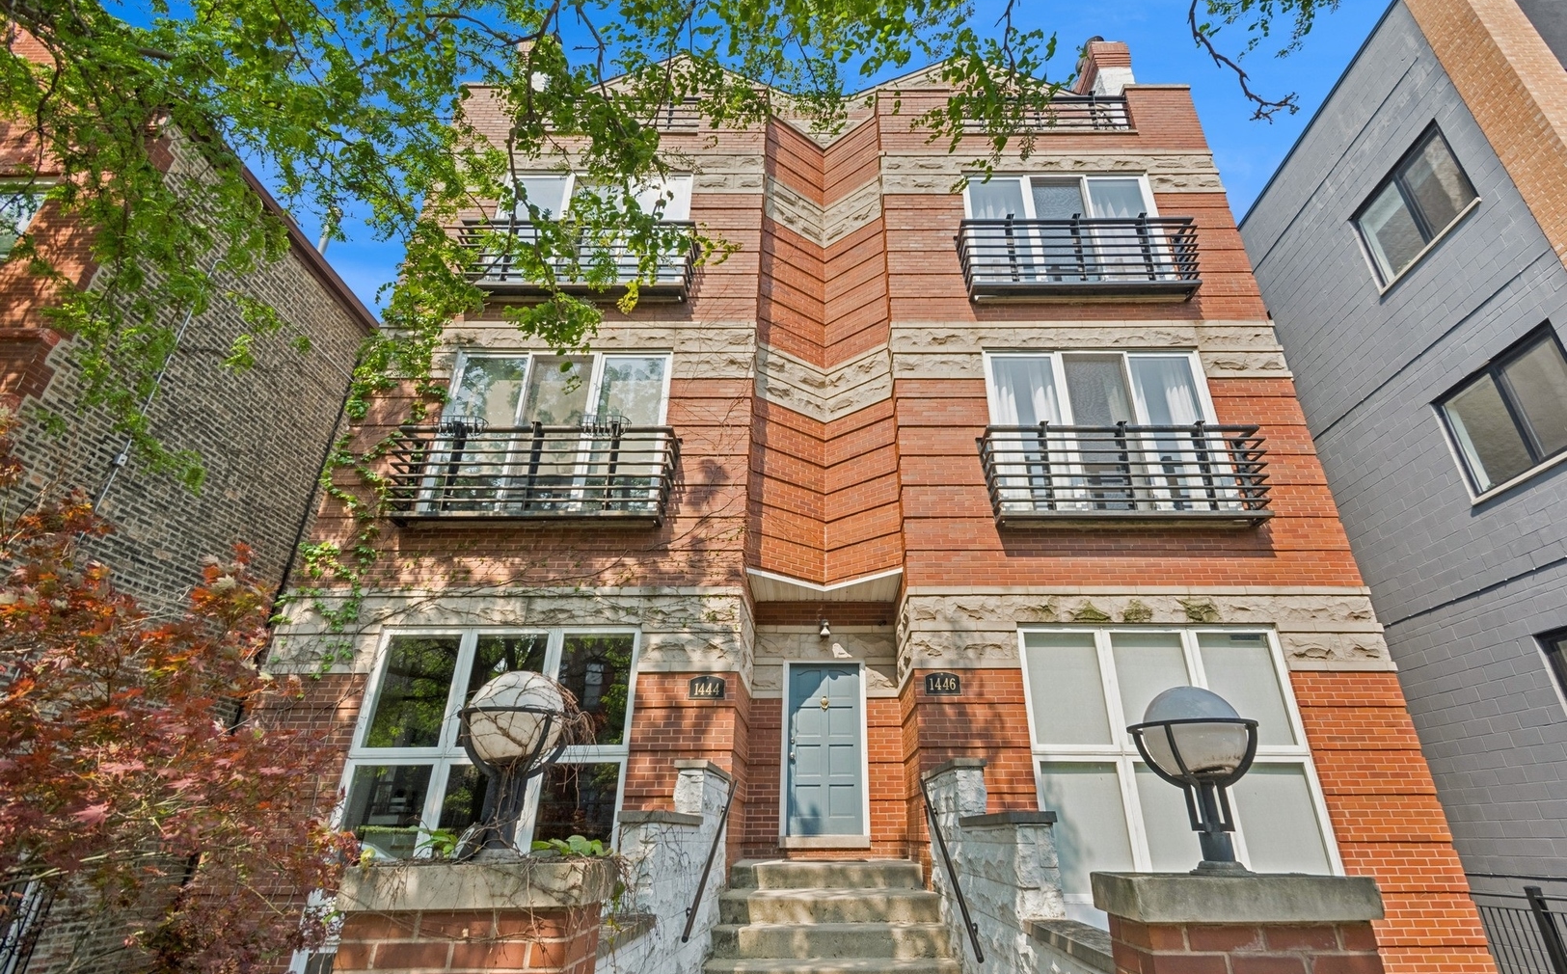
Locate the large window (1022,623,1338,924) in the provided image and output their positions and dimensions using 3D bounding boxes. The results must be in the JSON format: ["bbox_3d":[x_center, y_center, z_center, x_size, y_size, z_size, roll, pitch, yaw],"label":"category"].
[{"bbox_3d":[3.912,2.721,6.520,2.702,2.650,0.150,0,-25,1],"label":"large window"}]

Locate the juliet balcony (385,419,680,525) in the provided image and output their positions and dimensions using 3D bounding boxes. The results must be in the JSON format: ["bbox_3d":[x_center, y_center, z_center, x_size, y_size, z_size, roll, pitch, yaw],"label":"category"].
[{"bbox_3d":[-2.886,-0.128,7.634,3.130,1.180,0.390,0,-24,1],"label":"juliet balcony"}]

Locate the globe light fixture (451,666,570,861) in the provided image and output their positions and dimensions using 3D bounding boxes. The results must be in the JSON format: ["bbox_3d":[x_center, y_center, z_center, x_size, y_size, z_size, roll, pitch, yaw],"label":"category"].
[{"bbox_3d":[-0.909,0.921,2.199,0.370,0.579,0.370,0,-25,1],"label":"globe light fixture"}]

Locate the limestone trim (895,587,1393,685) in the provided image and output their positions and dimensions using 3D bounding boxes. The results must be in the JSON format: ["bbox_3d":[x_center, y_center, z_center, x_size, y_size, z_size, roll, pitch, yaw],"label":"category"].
[{"bbox_3d":[3.896,1.755,7.523,5.022,0.873,1.200,0,-25,1],"label":"limestone trim"}]

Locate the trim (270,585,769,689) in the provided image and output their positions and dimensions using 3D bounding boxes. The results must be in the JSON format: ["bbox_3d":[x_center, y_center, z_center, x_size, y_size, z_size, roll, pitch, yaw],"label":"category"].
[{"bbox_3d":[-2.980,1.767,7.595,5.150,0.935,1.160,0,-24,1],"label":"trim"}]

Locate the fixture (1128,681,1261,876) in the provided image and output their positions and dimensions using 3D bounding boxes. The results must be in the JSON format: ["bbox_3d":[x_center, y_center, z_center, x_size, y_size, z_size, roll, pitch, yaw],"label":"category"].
[{"bbox_3d":[1.297,0.889,2.017,0.368,0.525,0.368,0,-24,1],"label":"fixture"}]

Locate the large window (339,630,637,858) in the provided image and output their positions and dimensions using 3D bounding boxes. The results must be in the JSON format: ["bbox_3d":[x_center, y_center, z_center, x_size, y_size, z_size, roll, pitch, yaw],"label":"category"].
[{"bbox_3d":[-2.994,2.687,6.693,2.840,2.430,0.120,0,-24,1],"label":"large window"}]

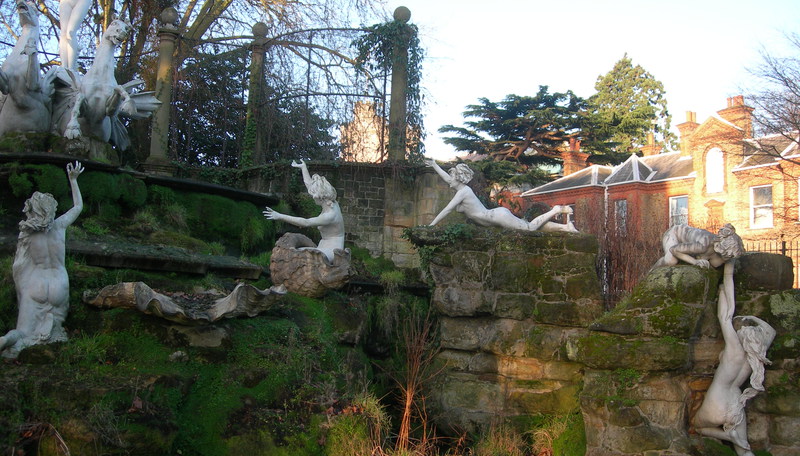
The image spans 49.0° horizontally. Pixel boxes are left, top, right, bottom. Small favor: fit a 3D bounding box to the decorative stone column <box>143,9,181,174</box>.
[{"bbox_3d":[-4.515,-2.630,16.800,0.580,3.200,0.580,2,-7,0],"label":"decorative stone column"}]

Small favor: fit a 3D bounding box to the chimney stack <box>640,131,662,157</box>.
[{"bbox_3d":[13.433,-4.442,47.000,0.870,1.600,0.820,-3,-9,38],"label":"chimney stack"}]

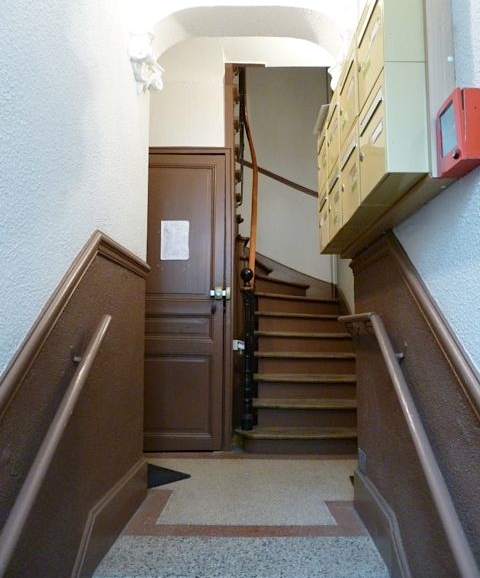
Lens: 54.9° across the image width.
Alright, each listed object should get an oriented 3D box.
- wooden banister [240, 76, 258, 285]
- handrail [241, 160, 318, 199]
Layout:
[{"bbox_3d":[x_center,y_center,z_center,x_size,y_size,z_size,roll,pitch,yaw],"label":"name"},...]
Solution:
[{"bbox_3d":[0.092,-0.931,3.989,0.139,1.933,0.901,0,-5,2],"label":"wooden banister"},{"bbox_3d":[0.440,-1.255,5.244,1.049,0.058,0.055,25,-3,4],"label":"handrail"}]

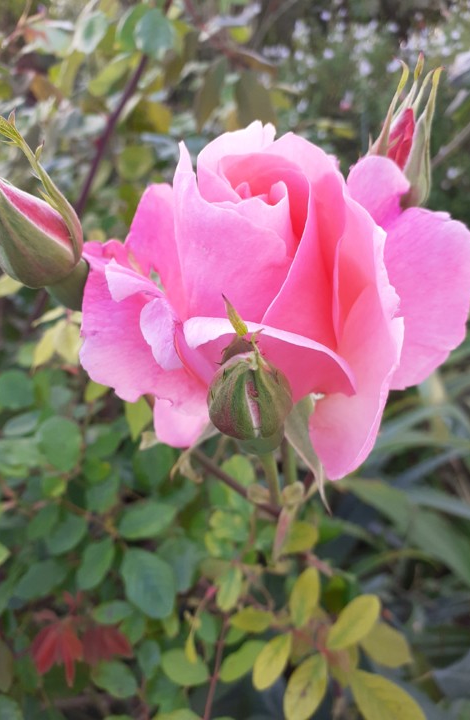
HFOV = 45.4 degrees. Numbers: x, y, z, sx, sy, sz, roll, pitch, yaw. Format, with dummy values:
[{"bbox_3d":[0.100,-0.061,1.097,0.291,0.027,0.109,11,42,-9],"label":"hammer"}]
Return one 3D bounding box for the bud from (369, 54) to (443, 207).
[{"bbox_3d":[0.072,-0.096,0.235,0.027,0.059,0.026,3,12,-1],"label":"bud"}]

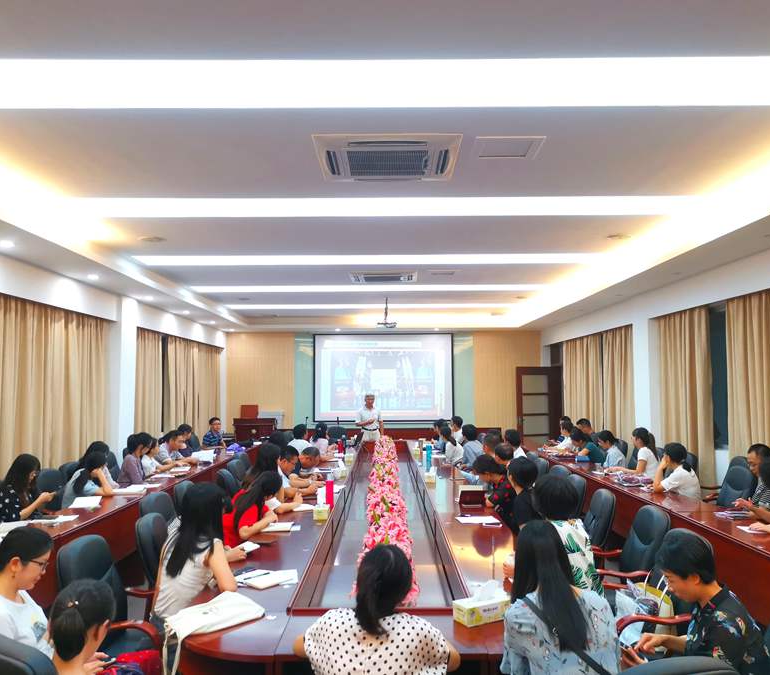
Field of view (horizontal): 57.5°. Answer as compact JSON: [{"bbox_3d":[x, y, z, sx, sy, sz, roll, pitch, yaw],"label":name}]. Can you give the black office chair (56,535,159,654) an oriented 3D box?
[{"bbox_3d":[-1.280,1.504,3.423,0.620,1.040,0.600,-1,-4,10],"label":"black office chair"}]

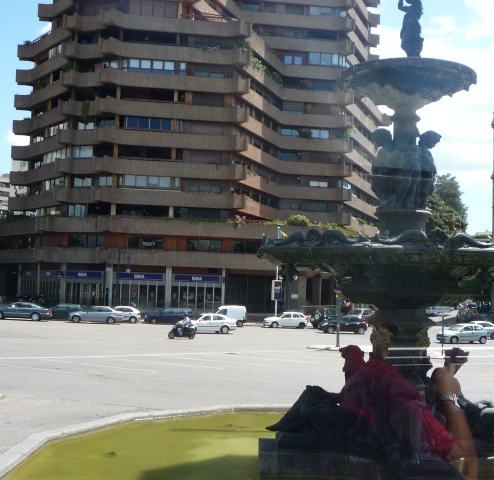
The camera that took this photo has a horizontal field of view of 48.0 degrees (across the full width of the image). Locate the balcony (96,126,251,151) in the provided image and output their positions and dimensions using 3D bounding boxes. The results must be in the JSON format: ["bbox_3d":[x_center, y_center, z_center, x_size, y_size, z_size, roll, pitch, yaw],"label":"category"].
[{"bbox_3d":[-8.003,-10.514,59.911,15.813,1.520,2.000,3,-4,-7],"label":"balcony"}]

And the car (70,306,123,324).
[{"bbox_3d":[-12.832,6.352,47.220,4.420,1.400,1.740,2,-4,-3],"label":"car"}]

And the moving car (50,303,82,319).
[{"bbox_3d":[-16.885,6.361,49.415,4.000,1.430,1.660,2,-4,-3],"label":"moving car"}]

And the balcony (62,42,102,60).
[{"bbox_3d":[-17.790,-20.349,60.822,4.305,1.570,1.900,2,-4,-3],"label":"balcony"}]

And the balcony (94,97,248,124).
[{"bbox_3d":[-7.845,-13.505,58.549,15.974,1.750,2.200,3,-5,-5],"label":"balcony"}]

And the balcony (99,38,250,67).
[{"bbox_3d":[-7.742,-20.009,60.625,15.762,1.570,2.000,3,-4,-7],"label":"balcony"}]

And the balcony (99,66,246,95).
[{"bbox_3d":[-7.722,-16.631,58.796,15.941,1.750,2.200,3,-5,-5],"label":"balcony"}]

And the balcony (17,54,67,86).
[{"bbox_3d":[-23.475,-19.606,63.843,9.856,1.550,2.000,-2,-6,44],"label":"balcony"}]

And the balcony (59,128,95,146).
[{"bbox_3d":[-17.414,-10.572,57.356,3.797,1.600,2.000,3,-5,-5],"label":"balcony"}]

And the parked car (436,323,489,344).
[{"bbox_3d":[16.133,7.093,41.623,3.780,1.430,1.620,3,-5,-13],"label":"parked car"}]

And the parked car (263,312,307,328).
[{"bbox_3d":[3.441,7.057,49.400,3.900,1.430,1.660,3,-4,-16],"label":"parked car"}]

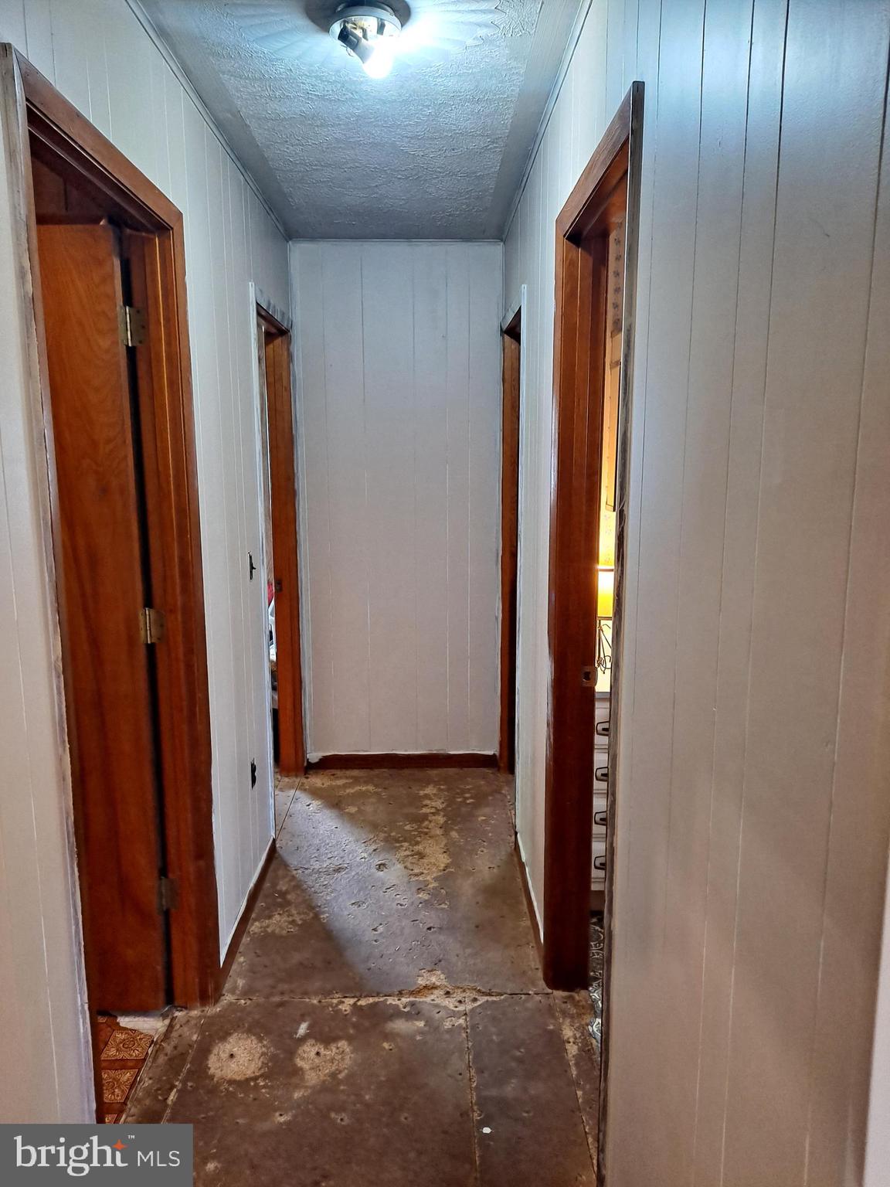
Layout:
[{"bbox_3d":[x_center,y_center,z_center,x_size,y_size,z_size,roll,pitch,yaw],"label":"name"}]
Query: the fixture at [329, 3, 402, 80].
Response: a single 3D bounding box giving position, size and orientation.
[{"bbox_3d":[-0.167,-1.153,1.810,0.155,0.145,0.160,0,10,-1],"label":"fixture"}]

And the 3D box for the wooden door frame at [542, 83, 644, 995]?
[{"bbox_3d":[0.359,0.166,1.924,0.140,2.100,0.813,0,10,-1],"label":"wooden door frame"}]

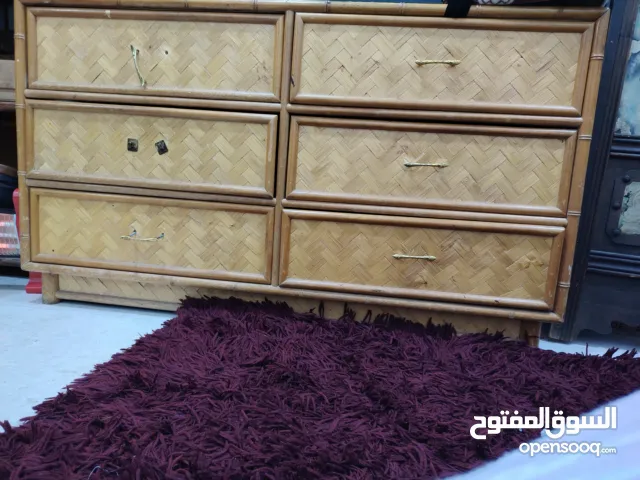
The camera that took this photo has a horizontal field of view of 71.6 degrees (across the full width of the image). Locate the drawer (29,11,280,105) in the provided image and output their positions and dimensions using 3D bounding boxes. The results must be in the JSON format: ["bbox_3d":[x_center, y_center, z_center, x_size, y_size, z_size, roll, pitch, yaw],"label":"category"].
[{"bbox_3d":[-0.394,-0.480,1.276,0.660,0.197,0.400,5,8,6],"label":"drawer"}]

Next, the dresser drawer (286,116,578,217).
[{"bbox_3d":[0.272,-0.203,1.243,0.660,0.197,0.400,5,8,6],"label":"dresser drawer"}]

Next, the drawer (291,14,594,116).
[{"bbox_3d":[0.286,-0.425,1.201,0.660,0.197,0.400,5,8,6],"label":"drawer"}]

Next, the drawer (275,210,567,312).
[{"bbox_3d":[0.256,0.021,1.263,0.660,0.197,0.400,5,8,6],"label":"drawer"}]

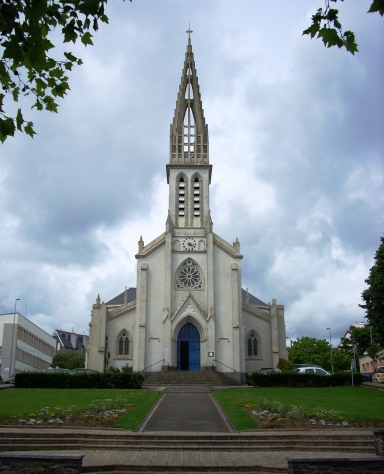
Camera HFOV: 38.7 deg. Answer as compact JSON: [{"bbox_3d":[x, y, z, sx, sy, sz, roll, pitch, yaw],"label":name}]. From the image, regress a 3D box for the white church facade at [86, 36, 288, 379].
[{"bbox_3d":[-0.254,-0.900,74.121,20.400,41.200,35.000,0,-17,0],"label":"white church facade"}]

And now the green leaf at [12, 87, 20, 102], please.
[{"bbox_3d":[-1.603,-1.302,5.000,0.073,0.128,0.050,0,-17,0],"label":"green leaf"}]

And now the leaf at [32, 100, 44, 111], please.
[{"bbox_3d":[-1.402,-1.201,5.000,0.110,0.110,0.050,0,-17,0],"label":"leaf"}]

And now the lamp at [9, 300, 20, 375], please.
[{"bbox_3d":[-19.186,10.932,59.438,0.650,8.800,0.250,0,-17,0],"label":"lamp"}]

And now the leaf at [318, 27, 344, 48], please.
[{"bbox_3d":[1.189,-1.713,4.700,0.206,0.172,0.050,0,-17,0],"label":"leaf"}]

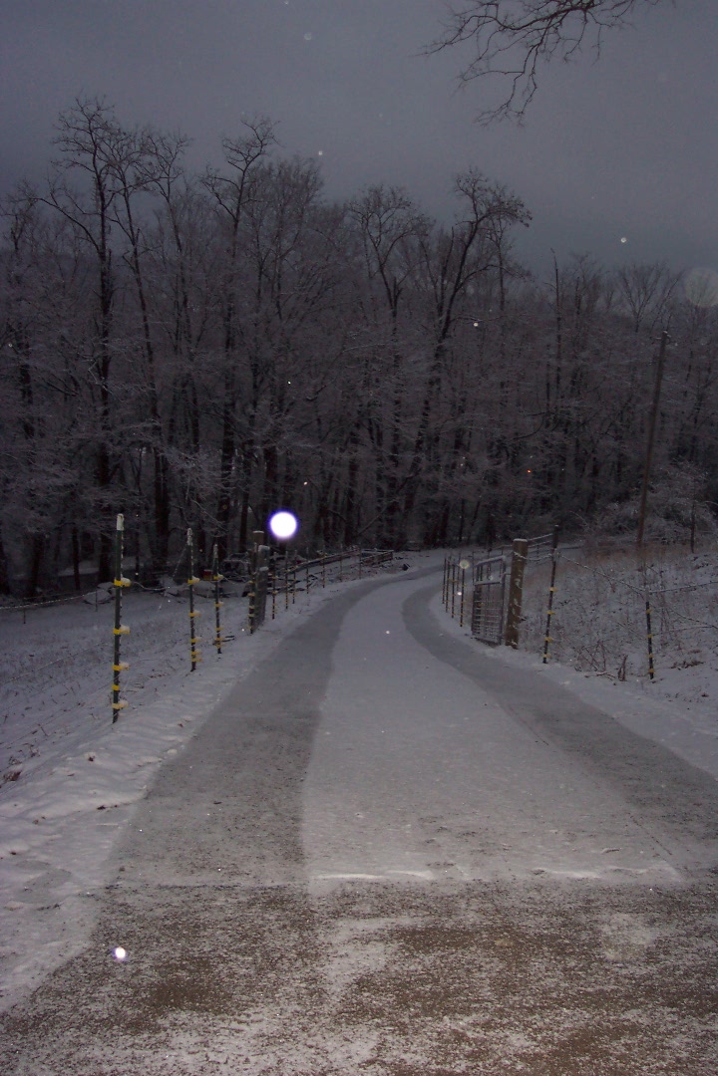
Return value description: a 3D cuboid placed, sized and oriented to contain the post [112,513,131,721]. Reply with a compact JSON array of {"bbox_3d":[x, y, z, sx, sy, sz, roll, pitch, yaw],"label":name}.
[{"bbox_3d":[-1.352,0.450,6.450,0.095,1.190,0.070,2,5,0],"label":"post"}]

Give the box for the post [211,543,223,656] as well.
[{"bbox_3d":[-1.460,0.642,11.800,0.090,1.160,0.070,-1,5,0],"label":"post"}]

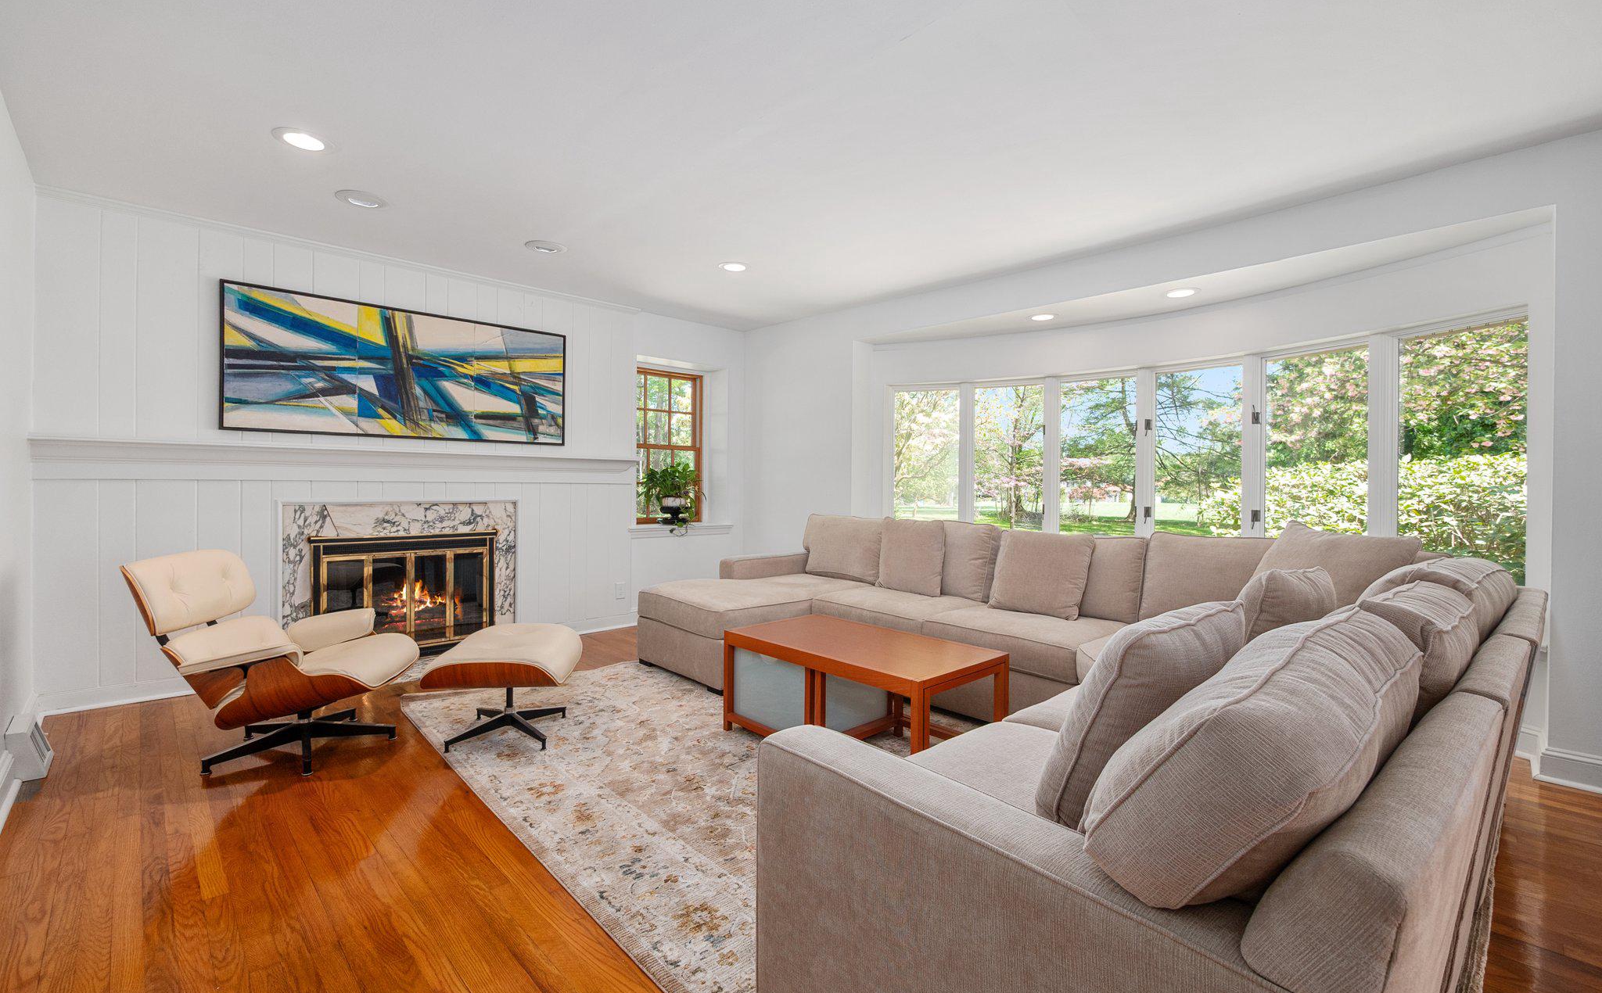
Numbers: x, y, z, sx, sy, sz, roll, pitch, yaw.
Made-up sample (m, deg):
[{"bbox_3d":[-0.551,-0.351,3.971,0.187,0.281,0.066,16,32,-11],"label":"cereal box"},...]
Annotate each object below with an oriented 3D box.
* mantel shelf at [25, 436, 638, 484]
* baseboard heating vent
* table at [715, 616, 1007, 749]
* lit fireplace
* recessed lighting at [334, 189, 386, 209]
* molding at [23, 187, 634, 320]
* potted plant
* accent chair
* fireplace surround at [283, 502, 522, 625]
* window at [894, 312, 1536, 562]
[{"bbox_3d":[-2.318,-0.172,3.871,2.960,0.200,0.170,0,1,-43],"label":"mantel shelf"},{"bbox_3d":[-2.748,0.894,2.310,0.240,0.180,0.090,1,1,44],"label":"baseboard heating vent"},{"bbox_3d":[0.229,0.810,2.677,0.550,0.440,1.060,0,1,-43],"label":"table"},{"bbox_3d":[-2.347,0.605,3.900,0.990,0.760,0.090,0,1,-43],"label":"lit fireplace"},{"bbox_3d":[-2.056,-1.387,3.024,0.200,0.030,0.200,0,1,-43],"label":"recessed lighting"},{"bbox_3d":[-2.328,-1.389,3.920,3.000,0.060,0.050,0,1,-43],"label":"molding"},{"bbox_3d":[-1.039,-0.015,5.222,0.480,0.540,0.420,0,1,-43],"label":"potted plant"},{"bbox_3d":[-2.005,0.608,2.607,0.880,0.810,0.840,0,1,-16],"label":"accent chair"},{"bbox_3d":[-2.365,0.514,3.929,1.260,0.970,0.060,0,1,-43],"label":"fireplace surround"},{"bbox_3d":[1.910,-0.150,3.779,0.420,1.220,3.120,0,1,-43],"label":"window"}]

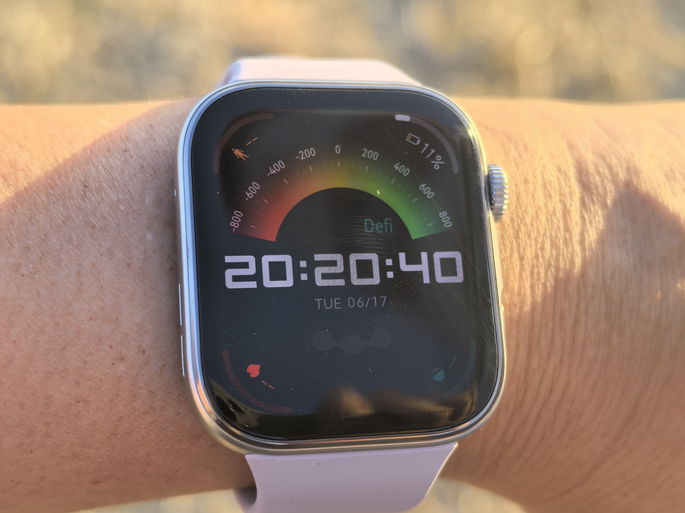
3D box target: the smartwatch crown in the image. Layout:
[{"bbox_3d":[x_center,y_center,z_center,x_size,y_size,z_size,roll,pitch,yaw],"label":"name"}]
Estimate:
[{"bbox_3d":[0.019,-0.008,0.137,0.003,0.007,0.007,-1,77,-14],"label":"smartwatch crown"}]

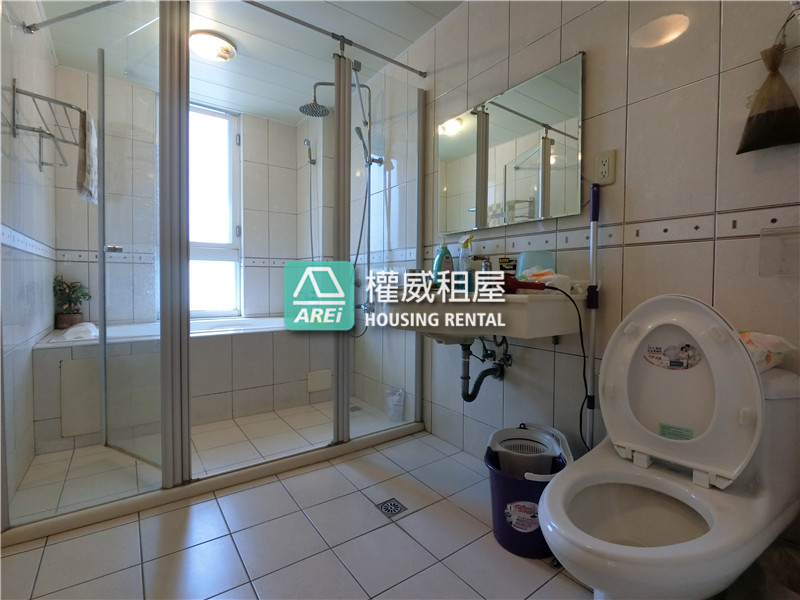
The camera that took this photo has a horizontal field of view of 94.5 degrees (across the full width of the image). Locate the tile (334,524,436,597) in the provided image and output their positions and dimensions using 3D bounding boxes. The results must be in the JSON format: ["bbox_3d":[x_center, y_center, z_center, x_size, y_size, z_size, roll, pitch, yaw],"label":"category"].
[{"bbox_3d":[-0.049,0.815,1.175,0.250,0.010,0.250,-1,3,-36],"label":"tile"}]

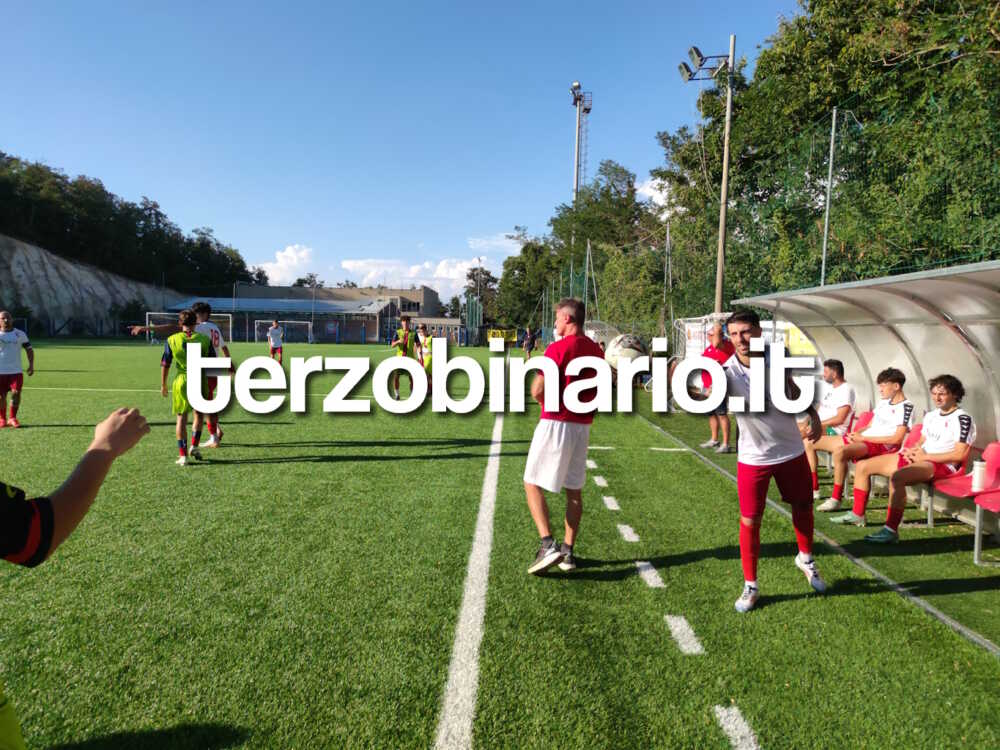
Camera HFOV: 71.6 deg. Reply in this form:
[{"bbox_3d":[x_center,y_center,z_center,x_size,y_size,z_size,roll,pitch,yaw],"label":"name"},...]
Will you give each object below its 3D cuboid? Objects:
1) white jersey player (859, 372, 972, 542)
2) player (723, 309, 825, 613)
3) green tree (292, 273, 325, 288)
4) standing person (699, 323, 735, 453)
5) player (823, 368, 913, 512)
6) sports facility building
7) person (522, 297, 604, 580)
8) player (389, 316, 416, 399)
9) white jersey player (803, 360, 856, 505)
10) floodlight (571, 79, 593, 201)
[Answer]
[{"bbox_3d":[3.488,0.674,5.826,0.980,1.330,0.680,2,4,1],"label":"white jersey player"},{"bbox_3d":[1.642,0.477,4.148,0.620,1.768,0.520,1,4,-1],"label":"player"},{"bbox_3d":[-33.183,-12.295,120.034,6.200,10.800,6.000,2,4,1],"label":"green tree"},{"bbox_3d":[3.035,0.152,9.667,0.480,1.768,0.540,0,4,-21],"label":"standing person"},{"bbox_3d":[3.514,0.609,6.794,1.000,1.340,0.660,2,4,1],"label":"player"},{"bbox_3d":[-19.605,-7.196,78.886,30.000,6.600,16.000,2,4,9],"label":"sports facility building"},{"bbox_3d":[0.422,0.396,4.693,0.560,1.808,0.480,-2,5,-40],"label":"person"},{"bbox_3d":[-2.186,-0.331,15.307,0.600,1.798,0.480,2,4,6],"label":"player"},{"bbox_3d":[3.432,0.528,7.557,1.080,1.303,0.640,1,4,-6],"label":"white jersey player"},{"bbox_3d":[5.457,-10.951,49.332,1.600,19.200,1.900,2,4,1],"label":"floodlight"}]

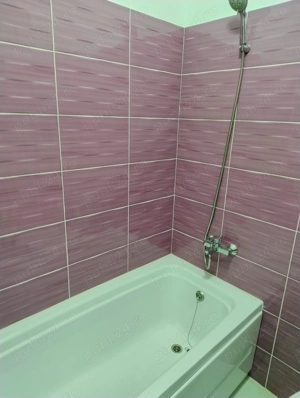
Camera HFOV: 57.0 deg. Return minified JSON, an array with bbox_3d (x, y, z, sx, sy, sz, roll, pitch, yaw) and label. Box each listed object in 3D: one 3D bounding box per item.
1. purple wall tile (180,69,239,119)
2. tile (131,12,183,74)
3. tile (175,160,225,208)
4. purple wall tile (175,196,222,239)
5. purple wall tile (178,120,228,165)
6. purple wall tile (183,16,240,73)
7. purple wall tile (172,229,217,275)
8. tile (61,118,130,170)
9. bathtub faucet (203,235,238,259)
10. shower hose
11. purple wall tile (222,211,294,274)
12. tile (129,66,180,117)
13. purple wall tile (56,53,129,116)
[{"bbox_3d":[0.326,-0.584,1.573,0.010,0.250,0.400,-13,23,-41],"label":"purple wall tile"},{"bbox_3d":[0.044,-0.836,1.509,0.400,0.250,0.010,-13,23,-41],"label":"tile"},{"bbox_3d":[0.309,-0.104,1.718,0.010,0.250,0.400,-13,22,-41],"label":"tile"},{"bbox_3d":[0.303,0.137,1.794,0.010,0.250,0.400,-13,23,-41],"label":"purple wall tile"},{"bbox_3d":[0.316,-0.344,1.646,0.010,0.250,0.400,-13,22,-41],"label":"purple wall tile"},{"bbox_3d":[0.334,-0.824,1.500,0.010,0.250,0.400,-13,23,-41],"label":"purple wall tile"},{"bbox_3d":[0.295,0.368,1.865,0.010,0.230,0.400,-13,23,-41],"label":"purple wall tile"},{"bbox_3d":[-0.266,-0.287,1.392,0.400,0.250,0.010,-13,22,-41],"label":"tile"},{"bbox_3d":[0.385,0.267,1.606,0.160,0.125,0.205,-13,23,-41],"label":"bathtub faucet"},{"bbox_3d":[0.377,-0.143,1.467,0.105,1.165,0.090,-13,23,-41],"label":"shower hose"},{"bbox_3d":[0.570,0.228,1.512,0.010,0.250,0.400,-13,22,-41],"label":"purple wall tile"},{"bbox_3d":[0.037,-0.596,1.581,0.400,0.250,0.010,-13,22,-41],"label":"tile"},{"bbox_3d":[-0.258,-0.527,1.320,0.400,0.250,0.010,-13,22,-41],"label":"purple wall tile"}]

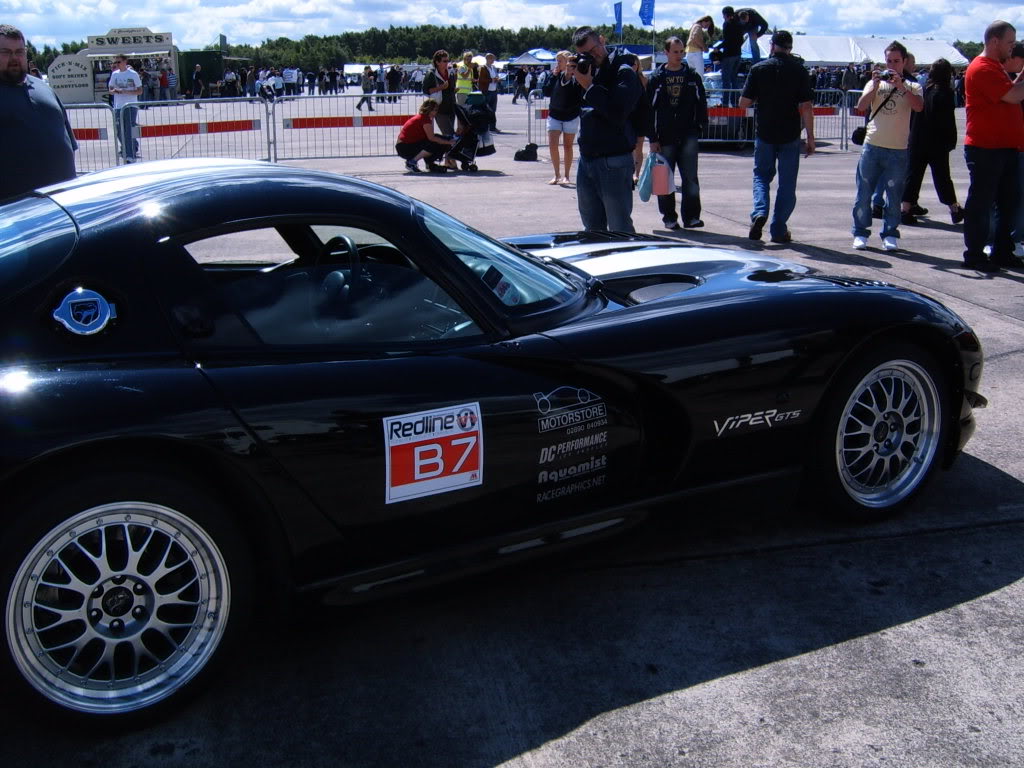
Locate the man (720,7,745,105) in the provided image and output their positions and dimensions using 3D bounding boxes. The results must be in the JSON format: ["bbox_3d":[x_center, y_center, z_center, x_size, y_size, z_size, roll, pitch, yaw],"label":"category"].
[{"bbox_3d":[4.182,-6.249,21.416,0.450,1.820,0.500,-9,18,-29],"label":"man"}]

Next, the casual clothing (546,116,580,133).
[{"bbox_3d":[0.677,-3.424,14.775,0.420,0.260,0.280,1,16,5],"label":"casual clothing"}]

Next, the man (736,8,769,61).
[{"bbox_3d":[4.689,-6.697,21.915,0.600,1.310,0.750,11,19,35],"label":"man"}]

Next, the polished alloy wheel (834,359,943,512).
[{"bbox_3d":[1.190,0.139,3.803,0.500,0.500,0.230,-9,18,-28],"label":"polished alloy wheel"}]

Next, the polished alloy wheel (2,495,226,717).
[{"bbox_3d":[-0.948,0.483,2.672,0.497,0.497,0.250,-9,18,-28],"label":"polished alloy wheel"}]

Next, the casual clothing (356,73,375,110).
[{"bbox_3d":[-5.864,-11.709,44.998,0.700,1.500,0.500,1,16,5],"label":"casual clothing"}]

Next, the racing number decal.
[{"bbox_3d":[-0.208,0.179,2.917,0.277,0.232,0.015,-9,14,-28],"label":"racing number decal"}]

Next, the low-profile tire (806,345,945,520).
[{"bbox_3d":[1.183,0.135,3.816,0.645,0.645,0.270,-9,18,-28],"label":"low-profile tire"}]

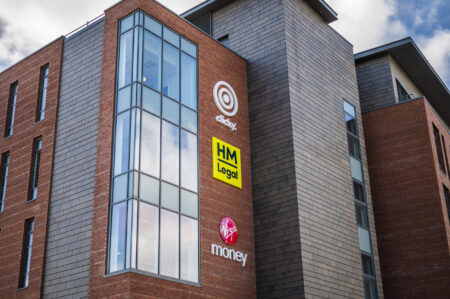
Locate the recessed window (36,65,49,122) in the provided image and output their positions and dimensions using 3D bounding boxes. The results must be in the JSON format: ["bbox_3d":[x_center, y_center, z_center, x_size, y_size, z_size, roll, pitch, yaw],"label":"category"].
[{"bbox_3d":[-8.420,-2.625,29.030,0.665,2.899,0.185,-18,-27,35],"label":"recessed window"}]

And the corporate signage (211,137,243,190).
[{"bbox_3d":[0.096,0.600,27.955,0.098,1.912,1.964,-18,-27,35],"label":"corporate signage"}]

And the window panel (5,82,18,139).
[{"bbox_3d":[-10.332,-1.936,30.425,0.665,2.899,0.185,-18,-27,35],"label":"window panel"}]

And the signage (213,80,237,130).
[{"bbox_3d":[0.045,-2.115,29.055,0.087,2.322,1.793,-18,-27,35],"label":"signage"}]

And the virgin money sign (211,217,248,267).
[{"bbox_3d":[0.189,3.864,26.688,0.098,2.000,2.374,-18,-27,35],"label":"virgin money sign"}]

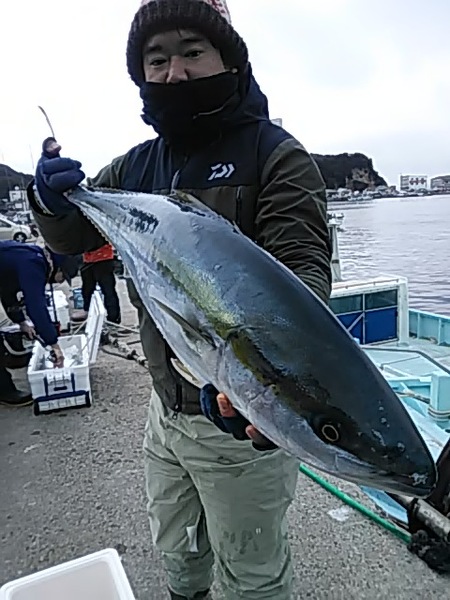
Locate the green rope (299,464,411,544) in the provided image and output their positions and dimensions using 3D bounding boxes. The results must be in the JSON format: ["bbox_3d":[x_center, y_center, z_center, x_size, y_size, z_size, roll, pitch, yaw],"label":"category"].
[{"bbox_3d":[0.534,0.867,2.114,0.030,0.030,0.660,-10,13,-29],"label":"green rope"}]

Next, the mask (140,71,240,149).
[{"bbox_3d":[-0.066,-0.365,0.930,0.175,0.145,0.150,-8,14,8],"label":"mask"}]

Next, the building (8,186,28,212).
[{"bbox_3d":[-55.316,-26.922,130.000,5.200,7.000,5.500,-7,12,-19],"label":"building"}]

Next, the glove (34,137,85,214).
[{"bbox_3d":[-0.293,-0.221,0.860,0.090,0.130,0.095,-5,11,-8],"label":"glove"}]

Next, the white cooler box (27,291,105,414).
[{"bbox_3d":[-1.181,0.371,3.664,0.475,0.610,0.900,-6,11,-15],"label":"white cooler box"}]

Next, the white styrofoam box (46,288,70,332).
[{"bbox_3d":[-2.050,0.148,5.806,0.360,0.330,0.800,-6,11,-15],"label":"white styrofoam box"}]

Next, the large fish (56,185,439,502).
[{"bbox_3d":[-0.030,-0.030,0.740,0.800,0.220,0.140,38,21,22],"label":"large fish"}]

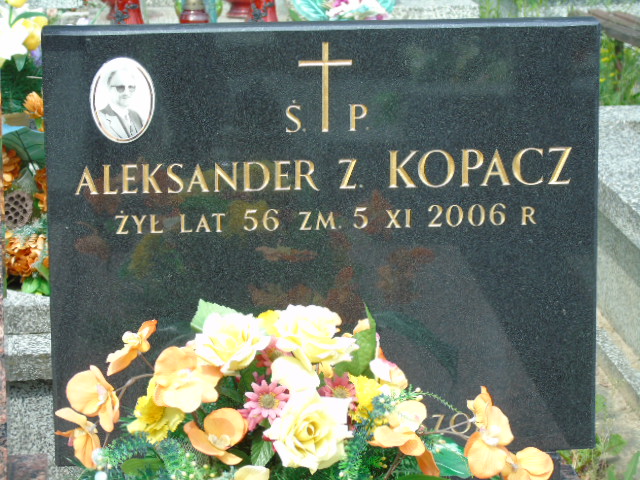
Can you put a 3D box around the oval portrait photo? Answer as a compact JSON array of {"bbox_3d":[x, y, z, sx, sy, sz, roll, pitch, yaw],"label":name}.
[{"bbox_3d":[-0.275,-0.195,3.190,0.090,0.120,0.010,-1,10,-4],"label":"oval portrait photo"}]

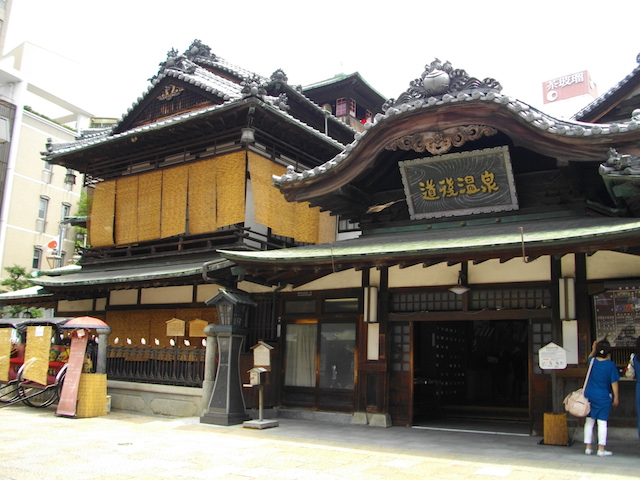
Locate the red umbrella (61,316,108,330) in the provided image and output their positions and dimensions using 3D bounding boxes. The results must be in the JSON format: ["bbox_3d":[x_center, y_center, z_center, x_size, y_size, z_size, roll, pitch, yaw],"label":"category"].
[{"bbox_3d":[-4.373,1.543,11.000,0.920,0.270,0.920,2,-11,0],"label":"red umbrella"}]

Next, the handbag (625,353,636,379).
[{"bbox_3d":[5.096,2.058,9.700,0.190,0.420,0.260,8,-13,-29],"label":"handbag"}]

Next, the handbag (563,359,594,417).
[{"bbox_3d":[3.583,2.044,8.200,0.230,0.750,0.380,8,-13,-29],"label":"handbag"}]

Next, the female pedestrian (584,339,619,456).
[{"bbox_3d":[3.919,2.189,8.250,0.480,1.570,0.380,-5,-13,32],"label":"female pedestrian"}]

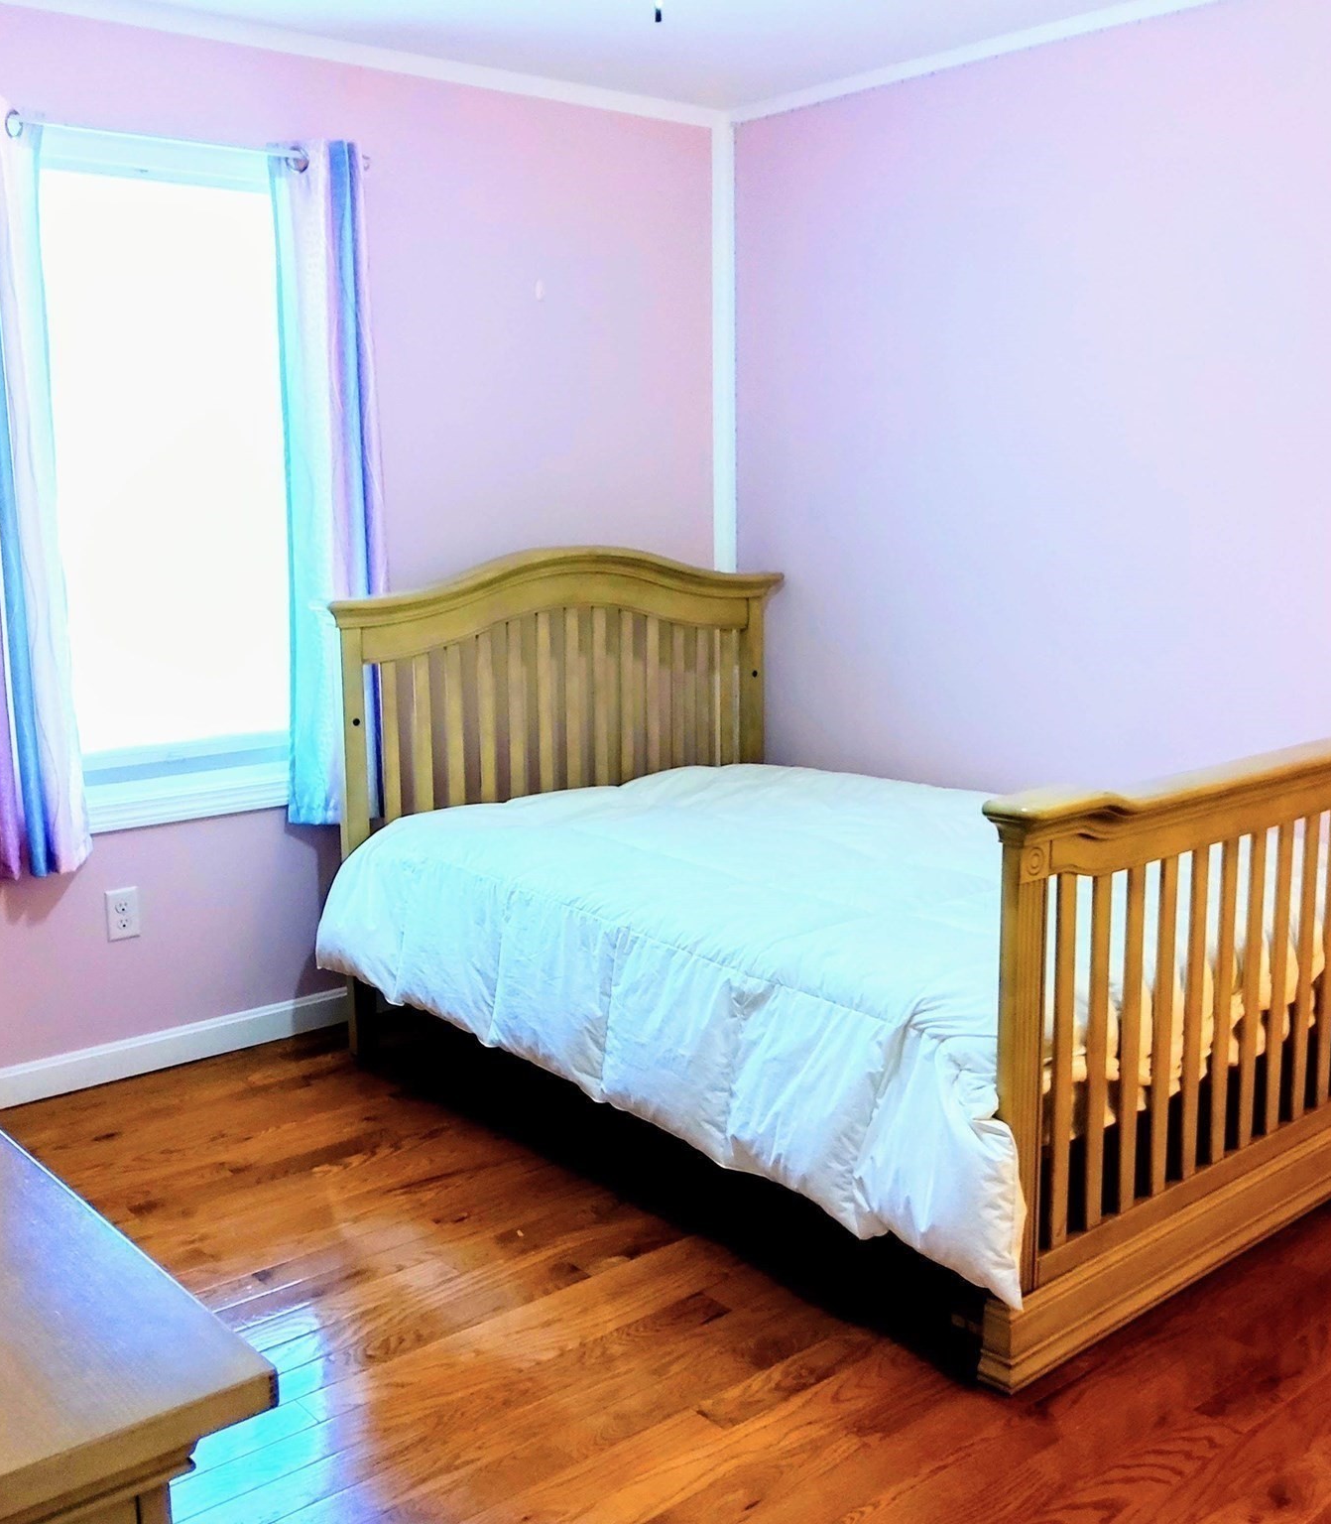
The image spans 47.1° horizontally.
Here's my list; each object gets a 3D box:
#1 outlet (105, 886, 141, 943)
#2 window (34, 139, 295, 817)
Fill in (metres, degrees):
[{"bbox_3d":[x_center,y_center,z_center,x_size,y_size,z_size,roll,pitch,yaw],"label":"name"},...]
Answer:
[{"bbox_3d":[-1.281,0.363,3.609,0.072,0.116,0.012,-9,13,-39],"label":"outlet"},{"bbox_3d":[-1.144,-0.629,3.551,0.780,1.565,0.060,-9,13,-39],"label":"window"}]

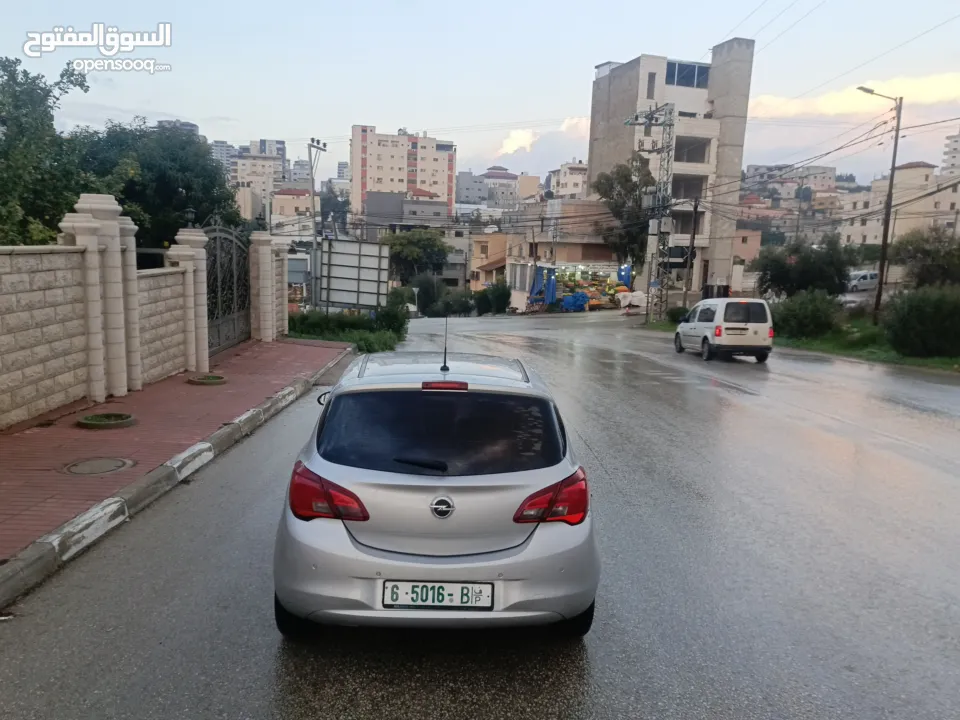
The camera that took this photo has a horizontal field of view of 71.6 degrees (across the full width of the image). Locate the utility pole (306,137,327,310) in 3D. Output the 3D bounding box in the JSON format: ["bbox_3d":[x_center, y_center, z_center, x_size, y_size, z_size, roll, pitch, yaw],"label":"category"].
[{"bbox_3d":[-8.966,-7.367,37.300,0.350,9.560,2.100,5,11,23],"label":"utility pole"}]

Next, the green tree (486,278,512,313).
[{"bbox_3d":[1.469,-4.566,48.296,1.900,2.679,1.900,2,9,0],"label":"green tree"}]

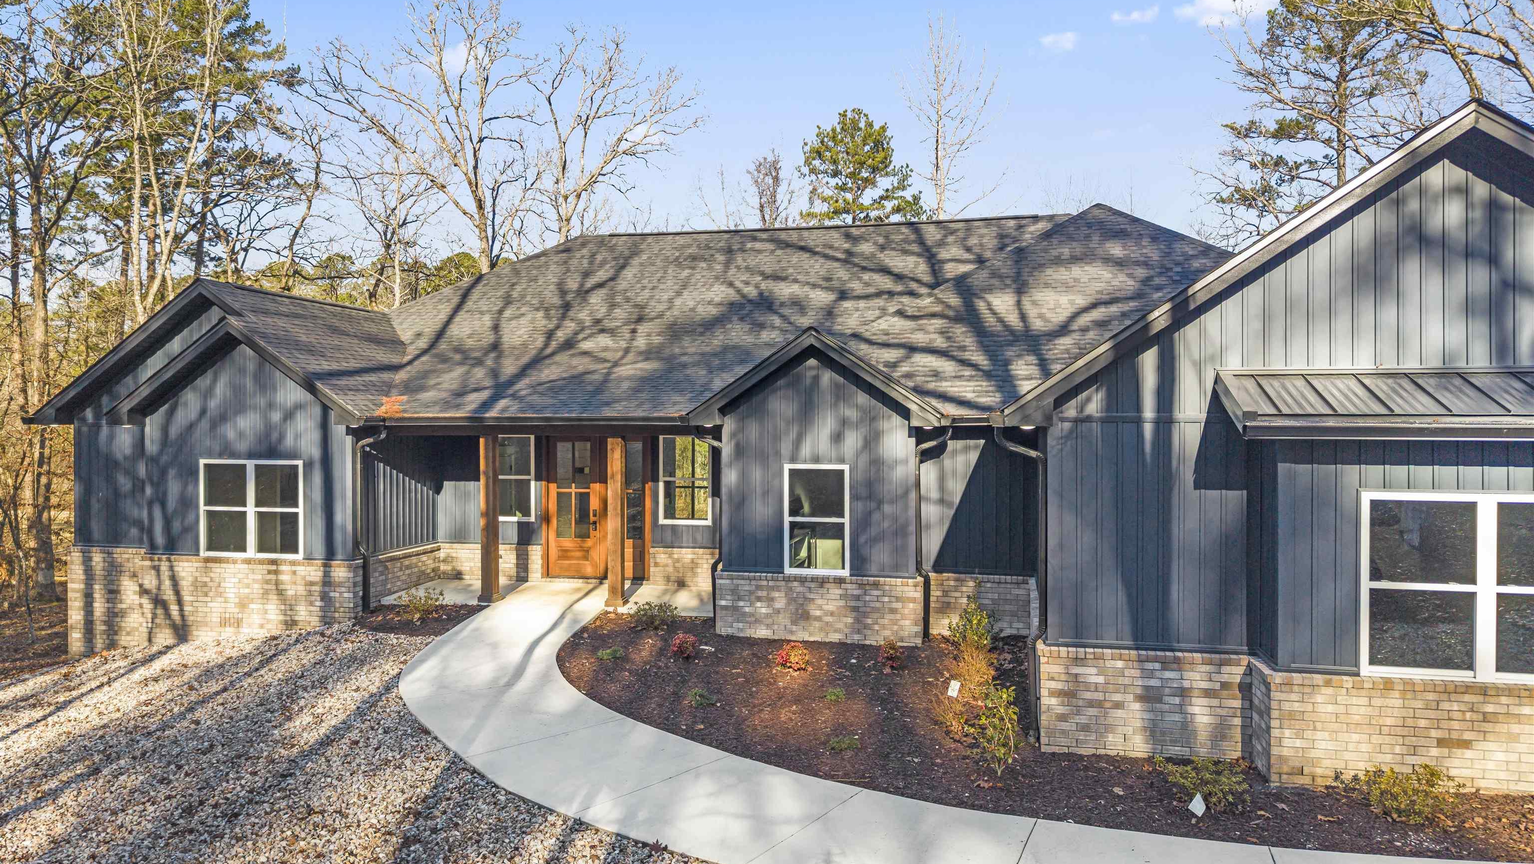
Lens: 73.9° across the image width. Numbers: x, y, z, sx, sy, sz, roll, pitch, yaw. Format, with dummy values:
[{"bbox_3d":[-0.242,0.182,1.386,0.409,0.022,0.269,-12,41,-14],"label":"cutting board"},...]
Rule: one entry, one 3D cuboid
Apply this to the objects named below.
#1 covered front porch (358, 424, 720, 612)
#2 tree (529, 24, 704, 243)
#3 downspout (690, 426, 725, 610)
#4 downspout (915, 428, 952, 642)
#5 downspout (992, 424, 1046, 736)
[{"bbox_3d":[-3.253,1.293,16.406,5.860,2.830,2.650,0,0,10],"label":"covered front porch"},{"bbox_3d":[-6.039,-6.372,40.974,6.900,19.989,6.900,0,0,10],"label":"tree"},{"bbox_3d":[-0.840,1.300,14.399,0.490,2.720,0.140,0,0,10],"label":"downspout"},{"bbox_3d":[2.285,1.407,13.869,0.490,2.920,0.140,0,0,10],"label":"downspout"},{"bbox_3d":[2.442,1.454,9.836,0.490,2.980,0.140,0,0,10],"label":"downspout"}]

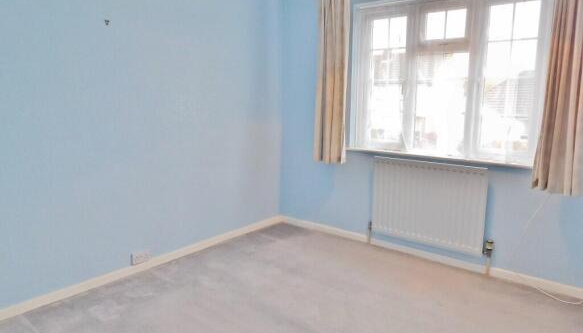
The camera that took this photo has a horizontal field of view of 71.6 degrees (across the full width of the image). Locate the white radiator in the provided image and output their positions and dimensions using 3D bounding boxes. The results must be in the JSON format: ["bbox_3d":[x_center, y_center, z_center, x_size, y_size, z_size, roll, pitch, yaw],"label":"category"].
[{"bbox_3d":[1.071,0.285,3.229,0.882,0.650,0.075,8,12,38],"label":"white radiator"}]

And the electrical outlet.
[{"bbox_3d":[-1.118,0.672,3.009,0.034,0.087,0.146,8,12,38],"label":"electrical outlet"}]

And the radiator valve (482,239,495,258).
[{"bbox_3d":[1.444,0.599,2.960,0.066,0.134,0.050,8,12,38],"label":"radiator valve"}]

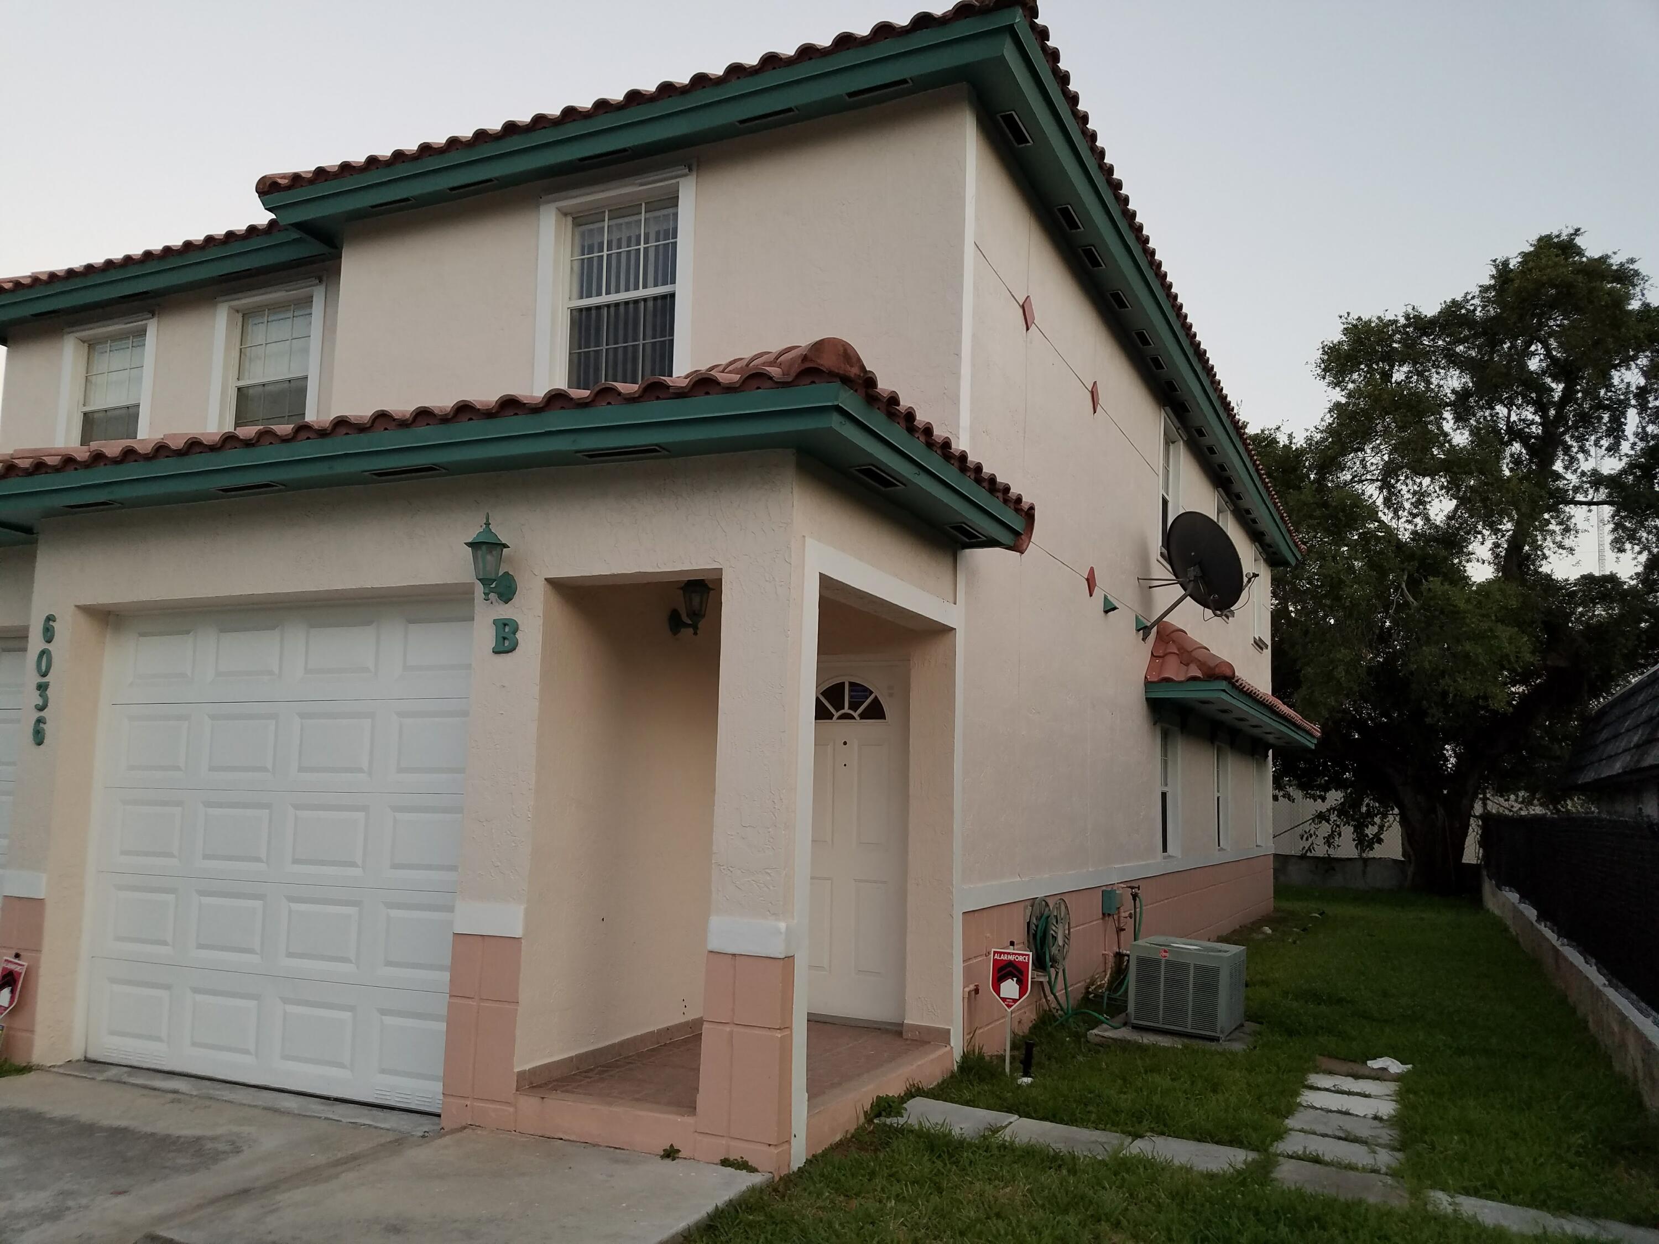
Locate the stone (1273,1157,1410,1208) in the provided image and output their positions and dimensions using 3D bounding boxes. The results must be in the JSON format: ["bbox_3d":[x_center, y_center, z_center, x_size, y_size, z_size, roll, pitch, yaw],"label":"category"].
[{"bbox_3d":[2.004,2.196,4.877,0.480,0.050,0.380,-3,-9,26],"label":"stone"}]

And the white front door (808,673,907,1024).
[{"bbox_3d":[0.091,1.286,7.317,0.920,2.020,0.060,-3,-10,25],"label":"white front door"}]

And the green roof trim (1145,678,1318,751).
[{"bbox_3d":[5.030,1.220,14.828,0.671,0.171,8.837,-3,-9,26],"label":"green roof trim"}]

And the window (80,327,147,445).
[{"bbox_3d":[-6.294,-1.869,10.981,0.973,1.343,0.120,-3,-9,26],"label":"window"}]

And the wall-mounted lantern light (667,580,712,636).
[{"bbox_3d":[-0.707,-0.114,6.550,0.235,0.370,0.200,-3,-9,26],"label":"wall-mounted lantern light"}]

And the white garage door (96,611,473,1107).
[{"bbox_3d":[-2.778,1.113,6.303,2.760,2.440,0.070,-3,-10,25],"label":"white garage door"}]

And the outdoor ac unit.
[{"bbox_3d":[2.406,2.429,8.317,0.610,0.540,0.670,-3,-10,29],"label":"outdoor ac unit"}]

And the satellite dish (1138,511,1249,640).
[{"bbox_3d":[3.401,-0.395,11.696,0.950,1.150,1.050,4,-9,-19],"label":"satellite dish"}]

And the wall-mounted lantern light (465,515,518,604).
[{"bbox_3d":[-1.499,-0.289,5.484,0.240,0.395,0.280,-3,-10,25],"label":"wall-mounted lantern light"}]

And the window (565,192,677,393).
[{"bbox_3d":[-1.388,-2.156,8.285,0.973,1.370,0.120,-3,-9,26],"label":"window"}]

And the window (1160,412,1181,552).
[{"bbox_3d":[3.669,-1.329,13.503,0.140,1.500,1.150,-3,-10,25],"label":"window"}]

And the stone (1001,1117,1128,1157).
[{"bbox_3d":[1.014,2.268,5.435,0.530,0.050,0.400,-4,-10,31],"label":"stone"}]

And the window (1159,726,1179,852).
[{"bbox_3d":[3.186,1.614,11.837,0.120,1.206,0.836,-3,-9,26],"label":"window"}]

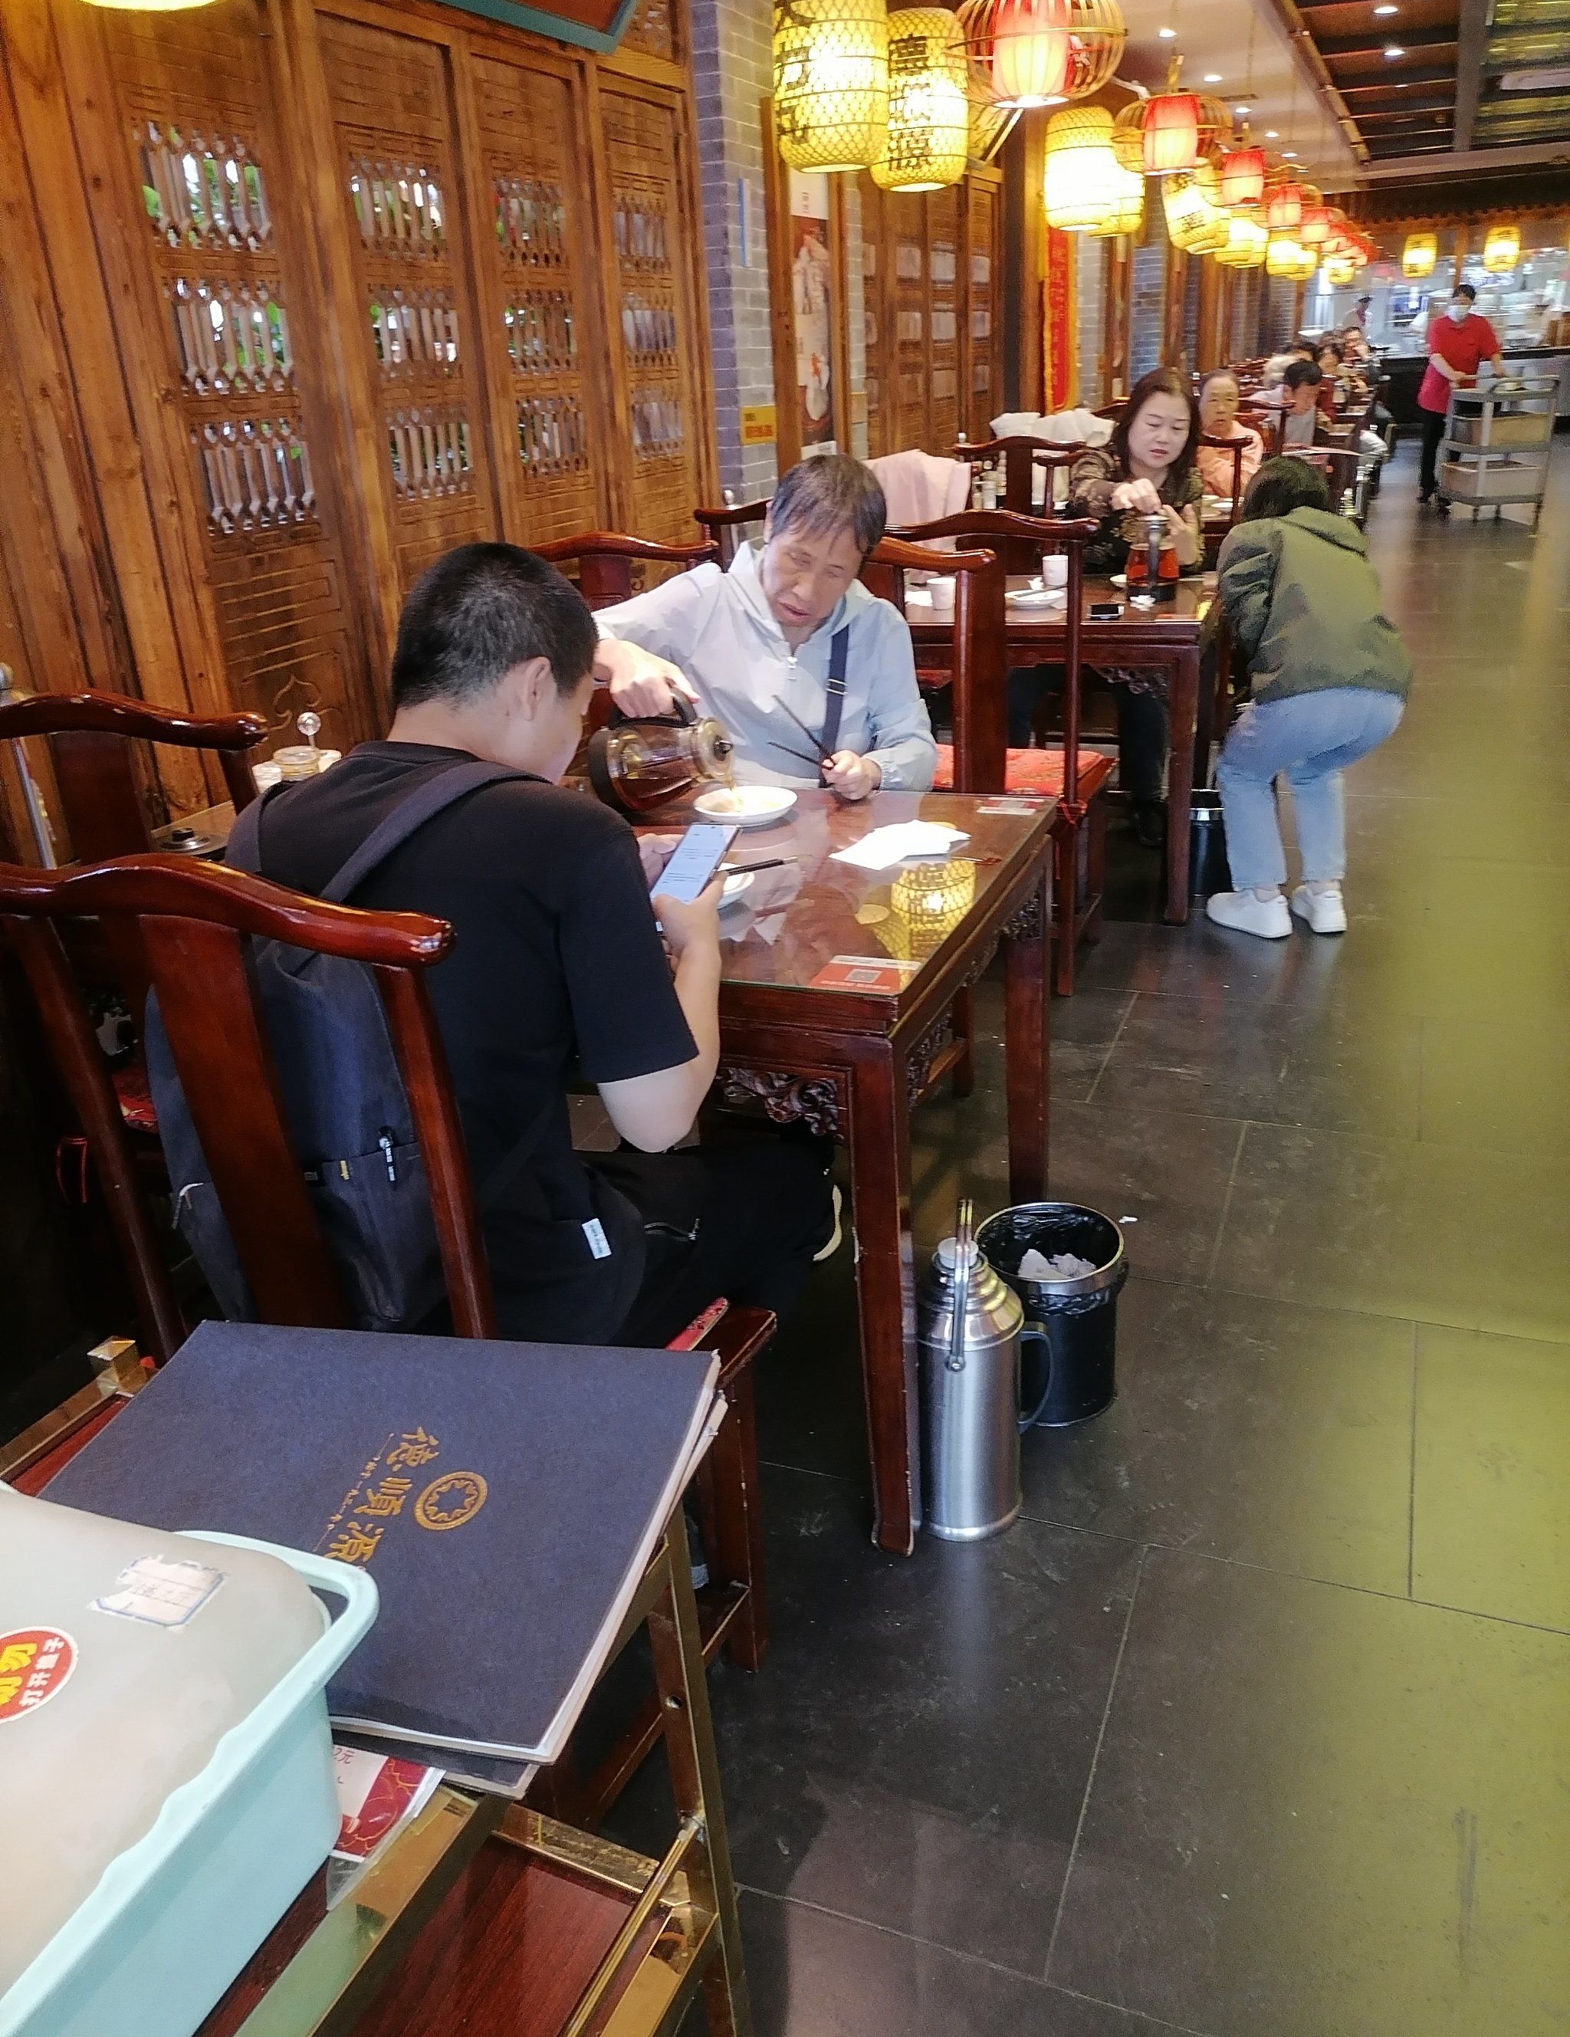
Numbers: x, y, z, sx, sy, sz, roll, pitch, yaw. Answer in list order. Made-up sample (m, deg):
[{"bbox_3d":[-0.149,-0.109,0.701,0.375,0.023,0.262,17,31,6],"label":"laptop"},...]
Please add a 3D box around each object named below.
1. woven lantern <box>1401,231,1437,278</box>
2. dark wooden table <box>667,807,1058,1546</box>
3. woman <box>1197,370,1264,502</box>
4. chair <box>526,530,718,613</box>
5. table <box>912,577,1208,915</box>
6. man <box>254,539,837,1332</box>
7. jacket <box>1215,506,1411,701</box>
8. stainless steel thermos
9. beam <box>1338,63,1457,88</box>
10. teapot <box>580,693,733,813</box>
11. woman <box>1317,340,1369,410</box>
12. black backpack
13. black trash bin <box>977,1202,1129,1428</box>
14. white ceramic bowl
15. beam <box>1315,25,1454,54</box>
[{"bbox_3d":[7.094,-8.549,17.600,0.370,0.510,0.370,6,25,20],"label":"woven lantern"},{"bbox_3d":[-0.316,0.106,2.362,1.280,0.746,0.810,6,25,20],"label":"dark wooden table"},{"bbox_3d":[1.804,-2.005,6.499,0.460,1.210,0.620,6,25,20],"label":"woman"},{"bbox_3d":[-0.424,-0.437,3.249,0.480,1.060,0.500,6,25,20],"label":"chair"},{"bbox_3d":[0.531,-0.801,4.399,1.280,0.747,0.800,6,25,20],"label":"table"},{"bbox_3d":[-0.275,0.158,1.639,0.550,1.260,0.680,8,25,26],"label":"man"},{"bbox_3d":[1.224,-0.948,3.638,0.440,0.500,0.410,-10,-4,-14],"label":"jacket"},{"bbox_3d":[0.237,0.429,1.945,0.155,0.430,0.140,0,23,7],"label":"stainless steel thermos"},{"bbox_3d":[4.619,-7.070,11.828,0.850,0.100,0.120,6,25,20],"label":"beam"},{"bbox_3d":[-0.190,-0.398,2.354,0.200,0.175,0.135,-7,20,26],"label":"teapot"},{"bbox_3d":[4.364,-4.743,12.584,0.500,1.250,0.700,6,25,20],"label":"woman"},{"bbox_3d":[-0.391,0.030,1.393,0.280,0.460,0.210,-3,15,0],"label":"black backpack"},{"bbox_3d":[0.372,0.414,2.218,0.206,0.242,0.206,6,25,20],"label":"black trash bin"},{"bbox_3d":[-0.057,-0.306,2.299,0.150,0.038,0.150,-2,23,1],"label":"white ceramic bowl"},{"bbox_3d":[3.921,-6.325,10.165,0.850,0.100,0.120,6,25,20],"label":"beam"}]

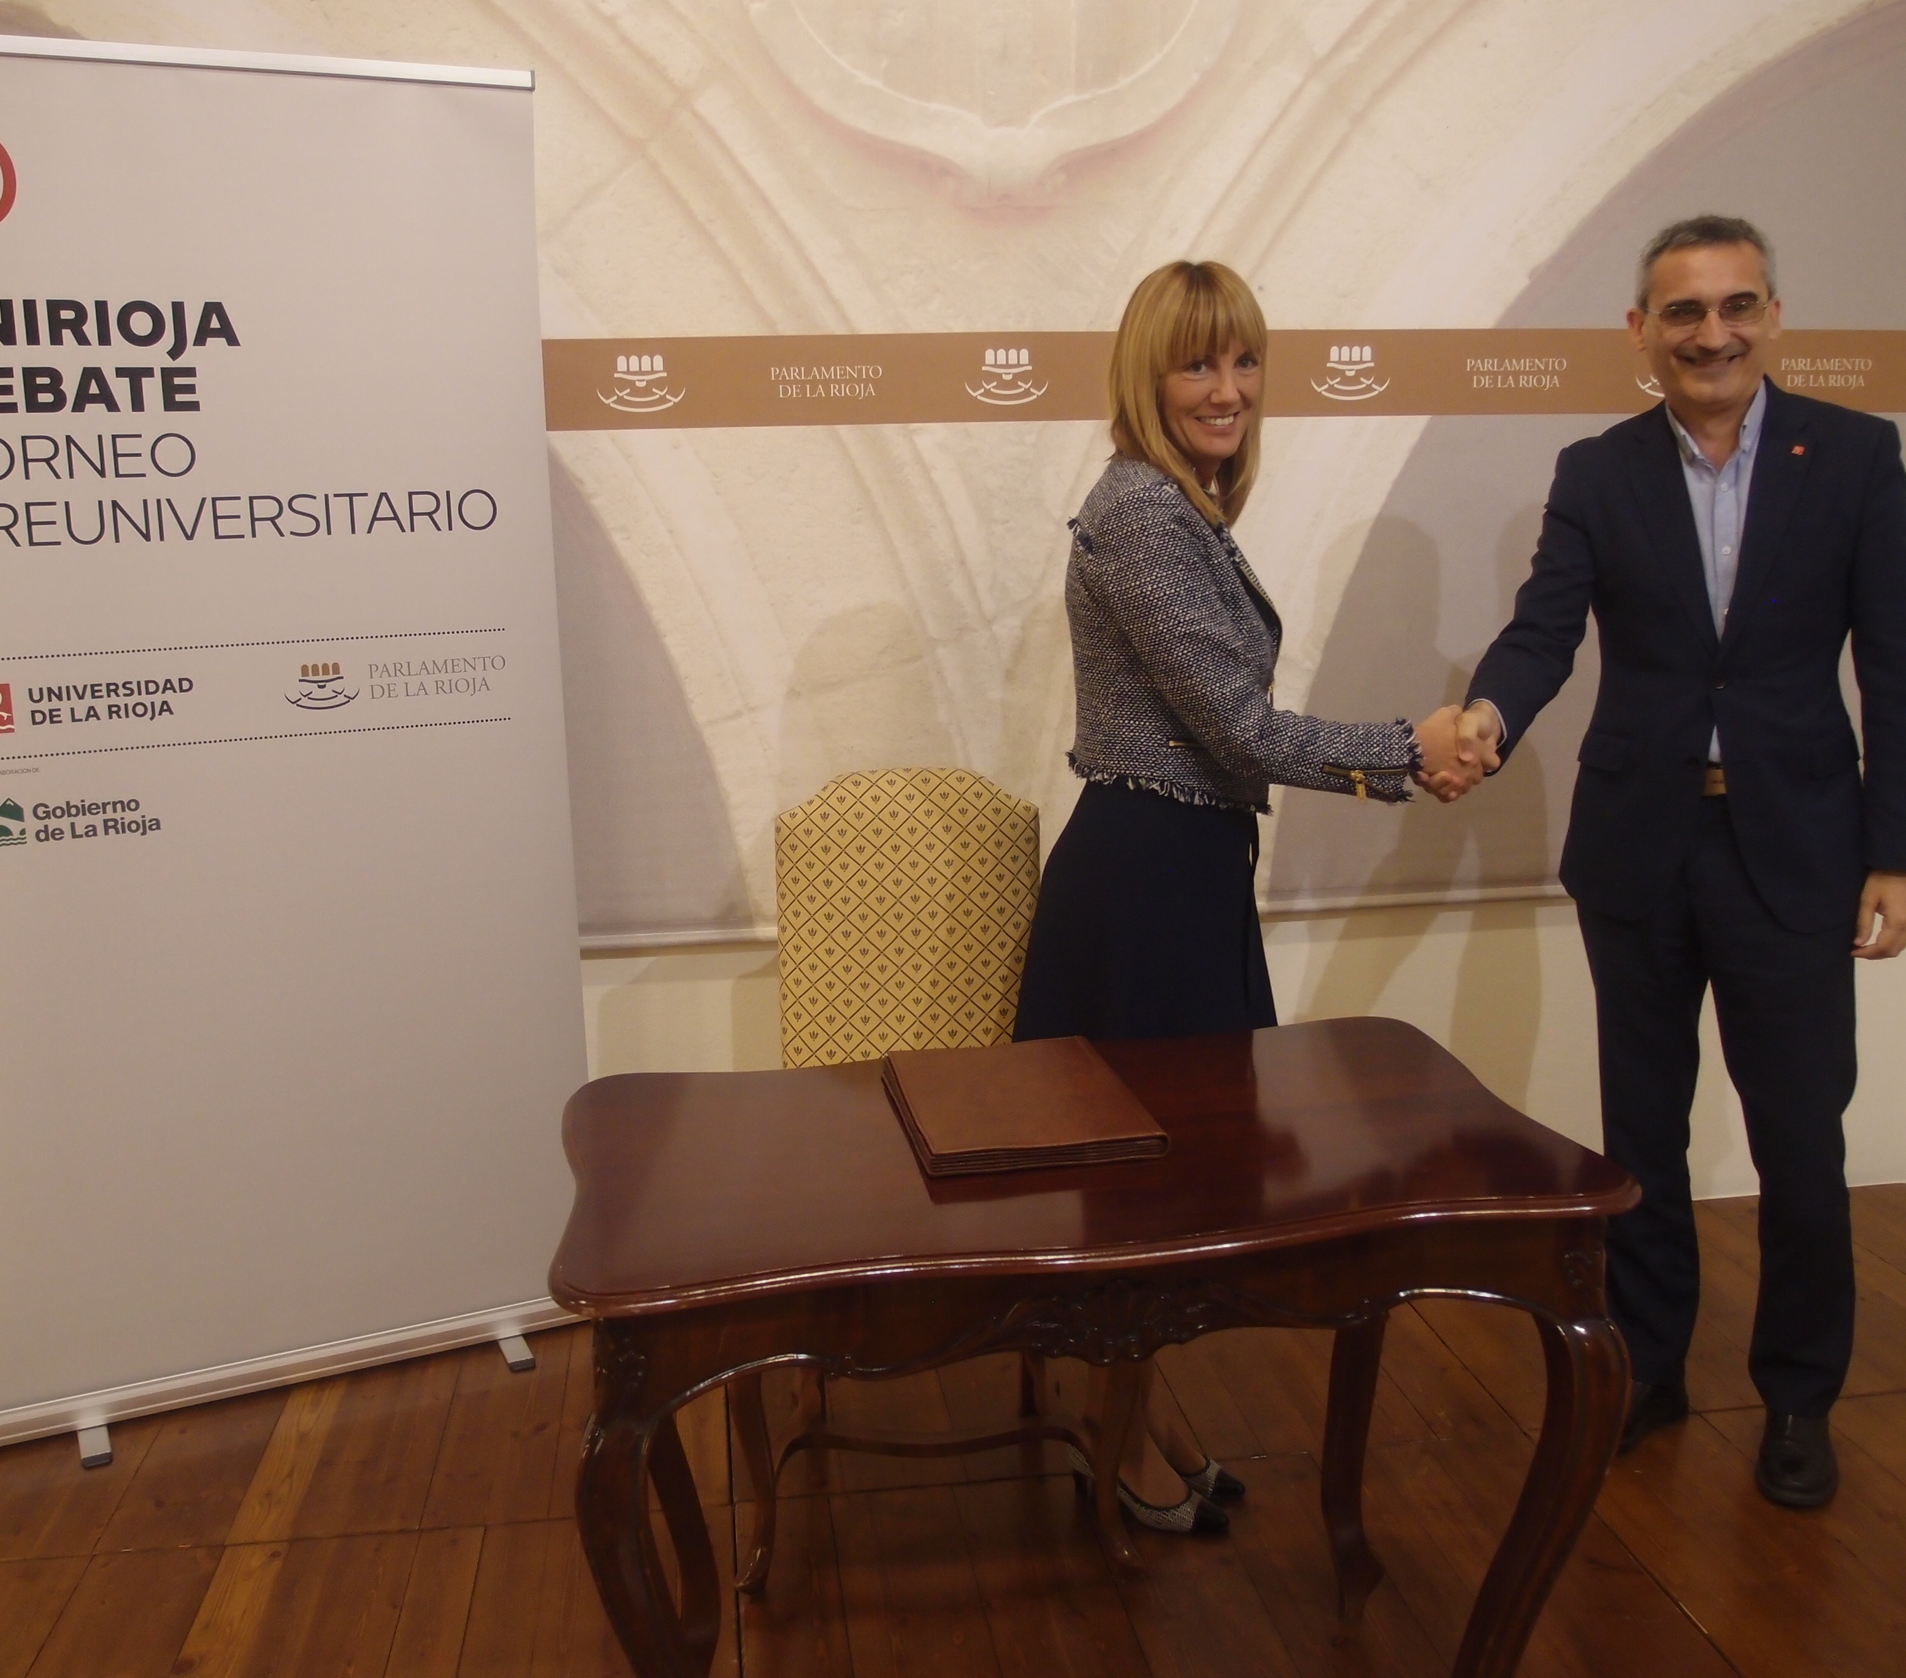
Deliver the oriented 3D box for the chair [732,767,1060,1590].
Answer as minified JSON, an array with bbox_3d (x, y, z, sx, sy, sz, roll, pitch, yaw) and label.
[{"bbox_3d":[-0.038,0.451,2.590,0.560,1.035,0.575,-2,11,-3],"label":"chair"}]

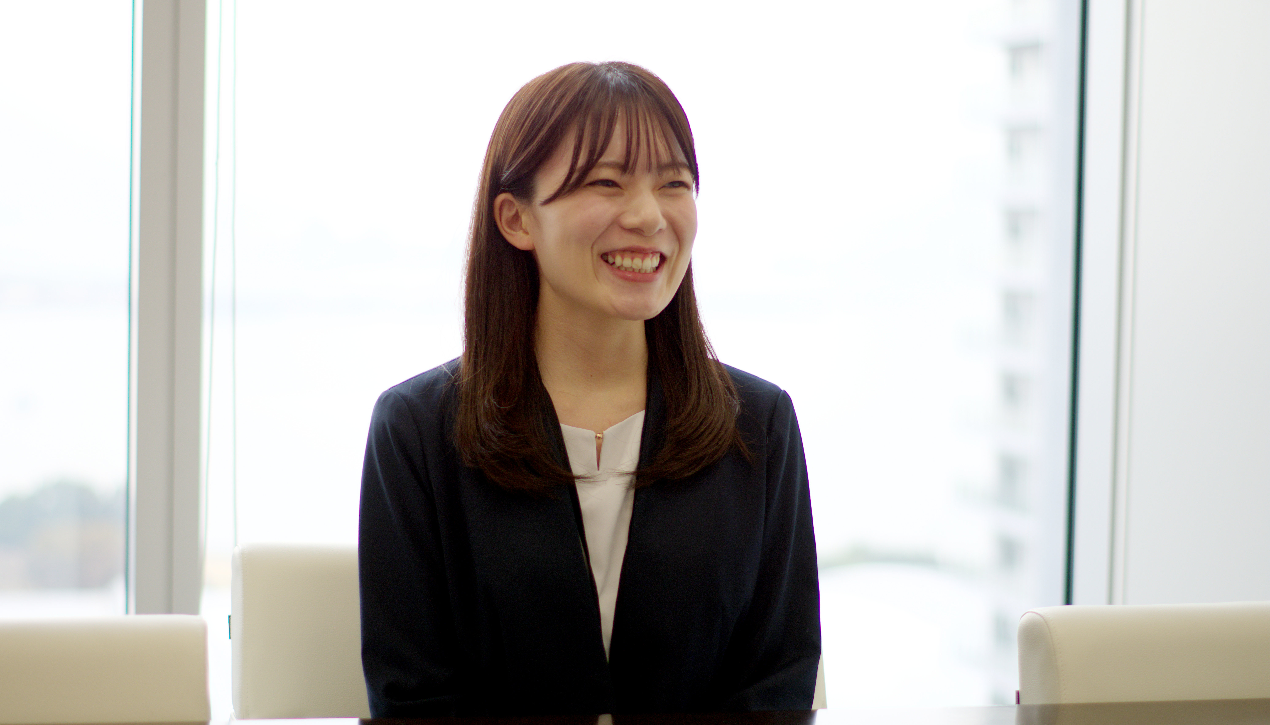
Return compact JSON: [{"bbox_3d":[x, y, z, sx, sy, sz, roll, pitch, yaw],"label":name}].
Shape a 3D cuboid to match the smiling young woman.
[{"bbox_3d":[0.005,0.368,2.200,0.440,1.260,0.680,1,2,-11],"label":"smiling young woman"}]

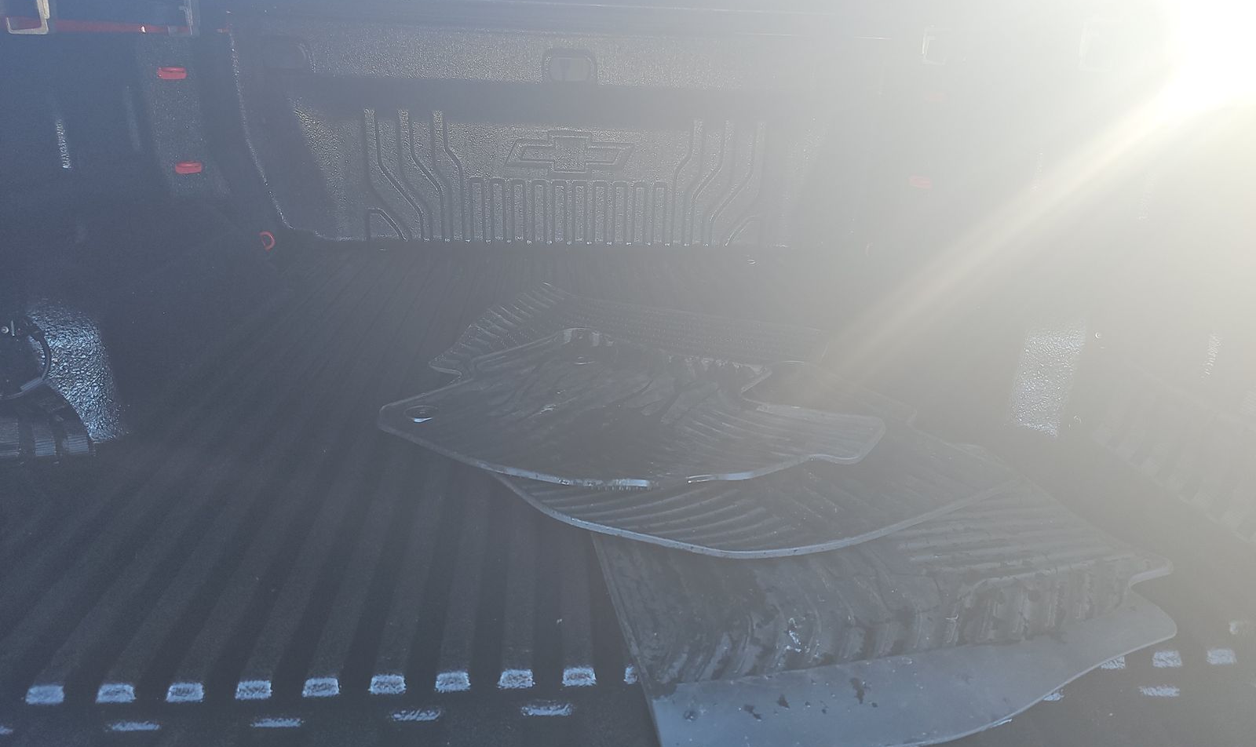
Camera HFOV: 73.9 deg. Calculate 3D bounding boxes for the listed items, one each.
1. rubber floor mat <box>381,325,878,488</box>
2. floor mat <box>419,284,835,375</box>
[{"bbox_3d":[0.021,0.047,1.066,0.537,0.050,0.470,16,24,31],"label":"rubber floor mat"},{"bbox_3d":[-0.018,-0.053,1.353,0.580,0.050,0.552,11,22,21],"label":"floor mat"}]

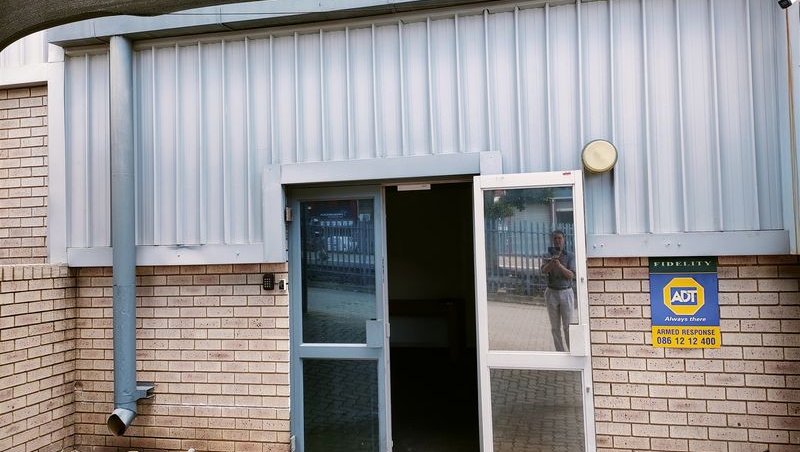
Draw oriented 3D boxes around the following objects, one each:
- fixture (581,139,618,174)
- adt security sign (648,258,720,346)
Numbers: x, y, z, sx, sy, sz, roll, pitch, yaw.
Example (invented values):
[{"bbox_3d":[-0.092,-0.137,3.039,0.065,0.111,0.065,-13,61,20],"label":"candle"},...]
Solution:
[{"bbox_3d":[1.307,-0.454,3.776,0.230,0.230,0.090,-2,-3,13],"label":"fixture"},{"bbox_3d":[1.848,0.499,3.742,0.405,0.592,0.012,-2,-3,13],"label":"adt security sign"}]

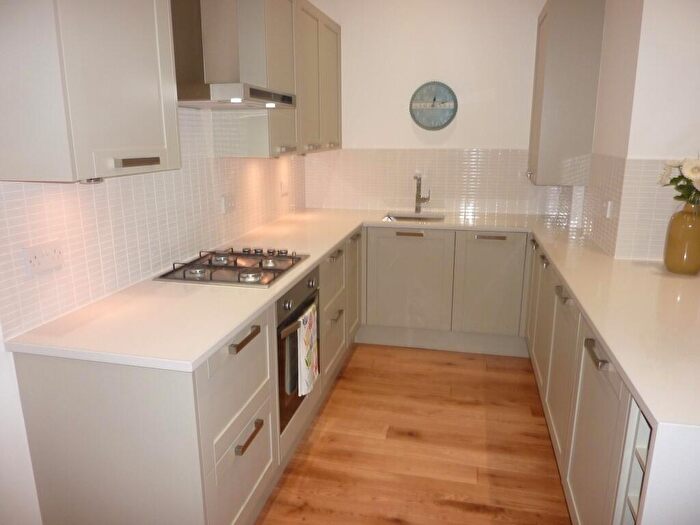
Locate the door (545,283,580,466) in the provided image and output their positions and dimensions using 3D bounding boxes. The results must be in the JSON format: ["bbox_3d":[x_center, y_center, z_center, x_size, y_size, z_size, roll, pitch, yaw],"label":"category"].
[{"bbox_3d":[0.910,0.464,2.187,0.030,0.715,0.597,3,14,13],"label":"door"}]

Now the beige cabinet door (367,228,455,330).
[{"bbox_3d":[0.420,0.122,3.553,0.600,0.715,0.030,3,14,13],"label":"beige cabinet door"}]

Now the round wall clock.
[{"bbox_3d":[0.626,-1.167,3.775,0.357,0.357,0.045,3,14,13],"label":"round wall clock"}]

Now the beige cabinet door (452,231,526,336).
[{"bbox_3d":[0.928,0.150,3.400,0.449,0.714,0.024,3,14,13],"label":"beige cabinet door"}]

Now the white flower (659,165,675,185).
[{"bbox_3d":[1.366,-0.380,2.182,0.055,0.082,0.062,-12,18,-39],"label":"white flower"}]

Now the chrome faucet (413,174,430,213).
[{"bbox_3d":[0.545,-0.509,3.828,0.120,0.300,0.210,3,14,13],"label":"chrome faucet"}]

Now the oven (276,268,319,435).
[{"bbox_3d":[-0.466,0.365,2.423,0.560,0.596,0.596,3,14,13],"label":"oven"}]

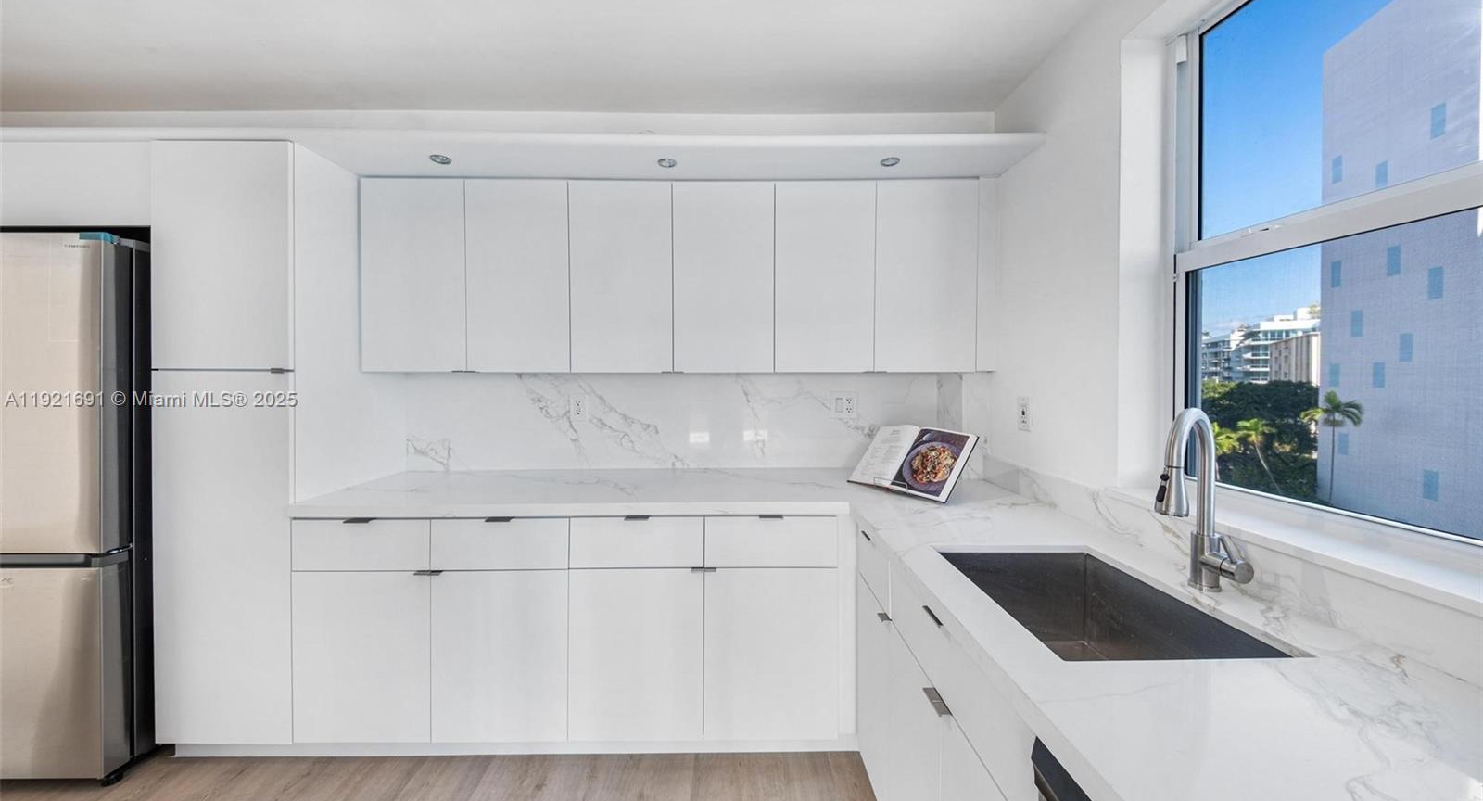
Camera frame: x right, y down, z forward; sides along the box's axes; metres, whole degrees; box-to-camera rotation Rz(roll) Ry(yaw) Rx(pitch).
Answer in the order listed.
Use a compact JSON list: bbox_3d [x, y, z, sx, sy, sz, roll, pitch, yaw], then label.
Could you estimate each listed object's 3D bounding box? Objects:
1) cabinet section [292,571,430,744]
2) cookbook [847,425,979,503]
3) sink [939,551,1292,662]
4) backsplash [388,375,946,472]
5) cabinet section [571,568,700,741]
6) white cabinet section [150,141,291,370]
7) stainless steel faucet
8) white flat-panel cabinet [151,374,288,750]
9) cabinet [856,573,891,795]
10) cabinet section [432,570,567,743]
[{"bbox_3d":[-1.306,0.867,1.970,0.470,0.585,0.560,0,2,-1],"label":"cabinet section"},{"bbox_3d":[0.625,0.229,1.831,0.410,0.035,0.280,2,47,53],"label":"cookbook"},{"bbox_3d":[0.692,0.519,1.018,0.420,0.240,0.520,0,2,-1],"label":"sink"},{"bbox_3d":[-0.318,0.095,2.260,2.470,0.455,0.025,0,2,-1],"label":"backsplash"},{"bbox_3d":[-0.373,0.860,1.980,0.465,0.585,0.560,0,2,-1],"label":"cabinet section"},{"bbox_3d":[-1.775,-0.502,1.960,0.475,0.785,0.560,0,2,-1],"label":"white cabinet section"},{"bbox_3d":[0.909,0.203,0.983,0.190,0.373,0.125,0,2,-16],"label":"stainless steel faucet"},{"bbox_3d":[-1.787,0.529,1.985,0.477,1.285,0.580,0,2,-1],"label":"white flat-panel cabinet"},{"bbox_3d":[0.691,0.885,1.510,0.580,0.590,0.326,0,2,-1],"label":"cabinet"},{"bbox_3d":[-0.837,0.866,1.975,0.470,0.585,0.560,0,2,-1],"label":"cabinet section"}]

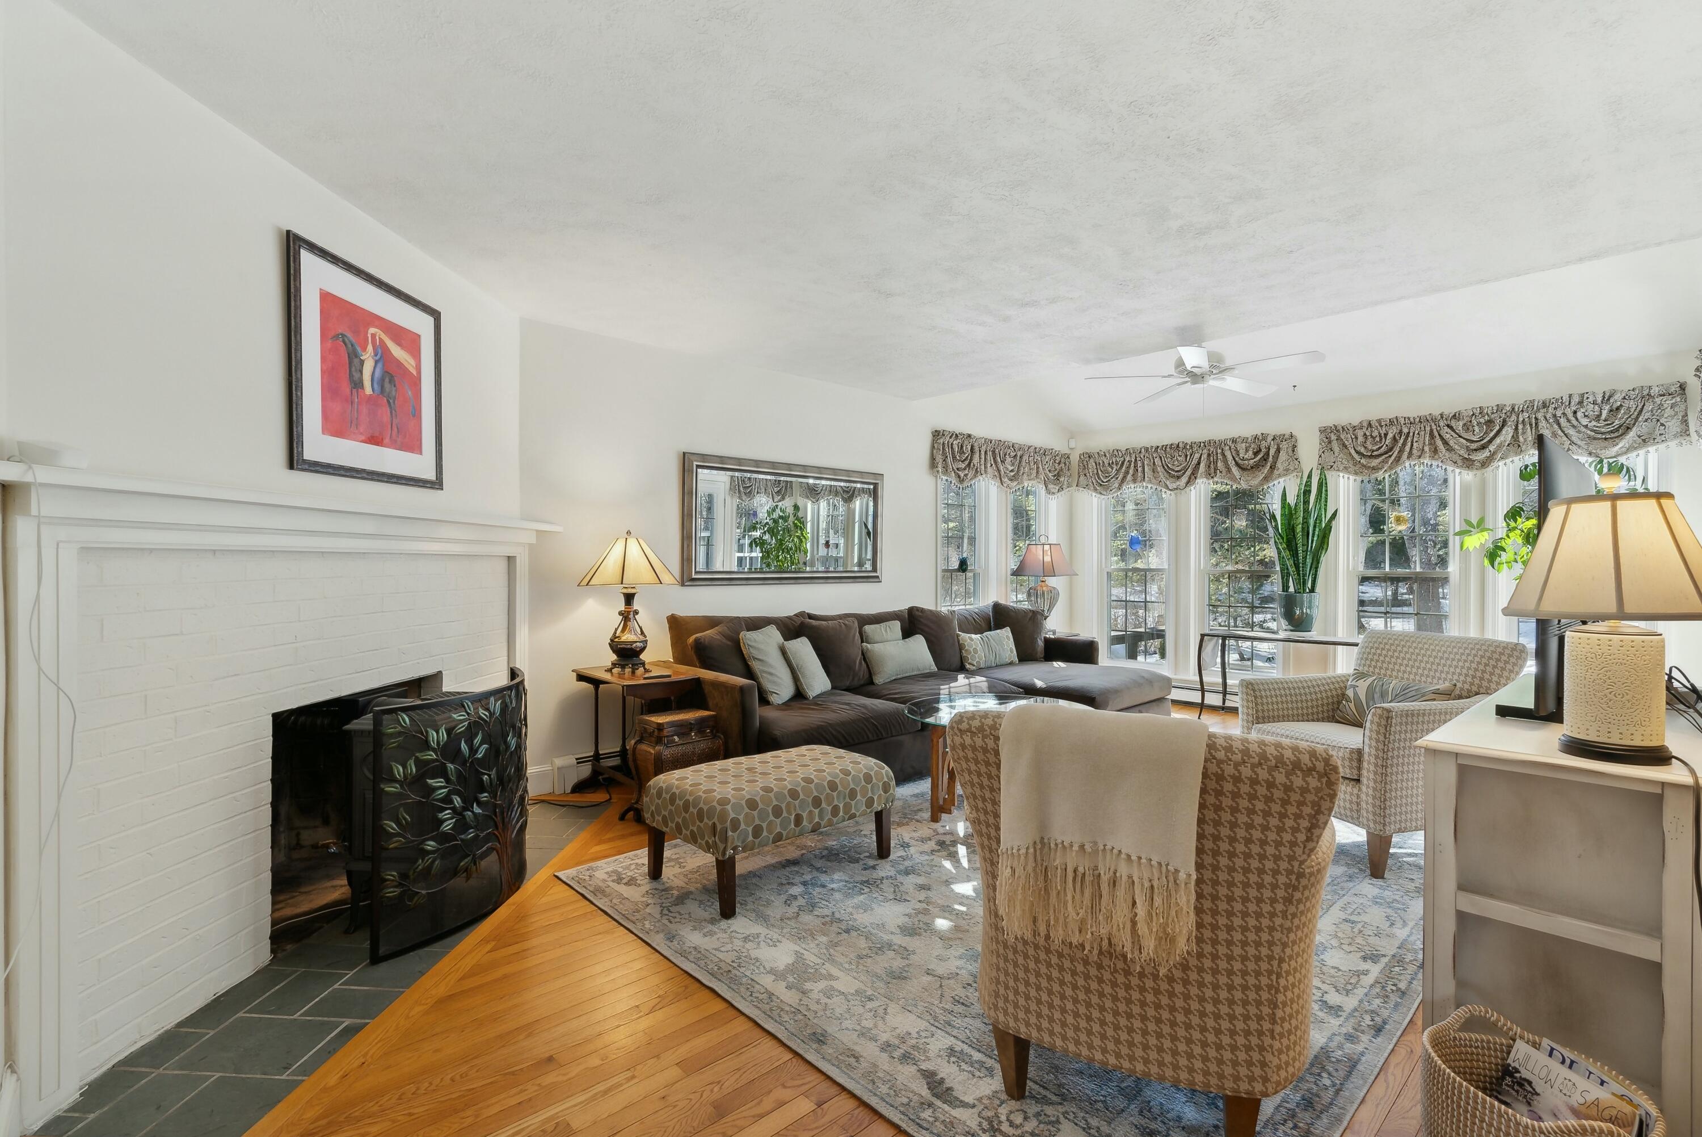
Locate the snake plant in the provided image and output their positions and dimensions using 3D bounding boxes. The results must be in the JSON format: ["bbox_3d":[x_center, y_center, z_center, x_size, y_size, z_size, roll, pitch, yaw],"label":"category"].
[{"bbox_3d":[3.306,-0.249,5.533,0.460,0.940,0.500,0,0,-42],"label":"snake plant"}]

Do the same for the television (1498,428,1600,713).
[{"bbox_3d":[1.904,0.041,1.995,1.103,0.662,0.220,0,0,-42],"label":"television"}]

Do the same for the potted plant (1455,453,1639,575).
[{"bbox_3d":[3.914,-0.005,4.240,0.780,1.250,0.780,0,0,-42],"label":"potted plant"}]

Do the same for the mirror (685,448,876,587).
[{"bbox_3d":[-0.379,-0.290,5.009,1.630,0.790,0.050,0,0,-42],"label":"mirror"}]

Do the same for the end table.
[{"bbox_3d":[-1.103,0.852,3.807,0.410,0.646,0.650,0,0,-42],"label":"end table"}]

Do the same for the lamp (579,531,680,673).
[{"bbox_3d":[-1.147,0.174,3.933,0.525,0.720,0.525,0,0,-42],"label":"lamp"}]

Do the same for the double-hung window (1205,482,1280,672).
[{"bbox_3d":[3.221,0.013,6.250,0.100,1.710,0.600,0,0,-42],"label":"double-hung window"}]

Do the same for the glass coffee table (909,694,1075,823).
[{"bbox_3d":[0.738,0.938,3.777,0.970,0.460,0.970,0,0,0],"label":"glass coffee table"}]

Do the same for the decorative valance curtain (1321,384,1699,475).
[{"bbox_3d":[4.206,-0.861,5.078,0.150,0.460,1.930,0,0,-42],"label":"decorative valance curtain"}]

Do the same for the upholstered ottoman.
[{"bbox_3d":[-0.294,0.958,2.961,0.880,0.435,0.510,0,0,-42],"label":"upholstered ottoman"}]

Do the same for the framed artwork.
[{"bbox_3d":[-1.734,-0.687,2.758,0.035,0.745,0.790,0,0,3],"label":"framed artwork"}]

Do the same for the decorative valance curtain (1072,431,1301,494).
[{"bbox_3d":[2.787,-0.855,6.499,0.130,0.420,1.920,0,0,-42],"label":"decorative valance curtain"}]

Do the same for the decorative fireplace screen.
[{"bbox_3d":[-1.340,0.797,2.736,0.200,0.756,0.980,0,0,-1],"label":"decorative fireplace screen"}]

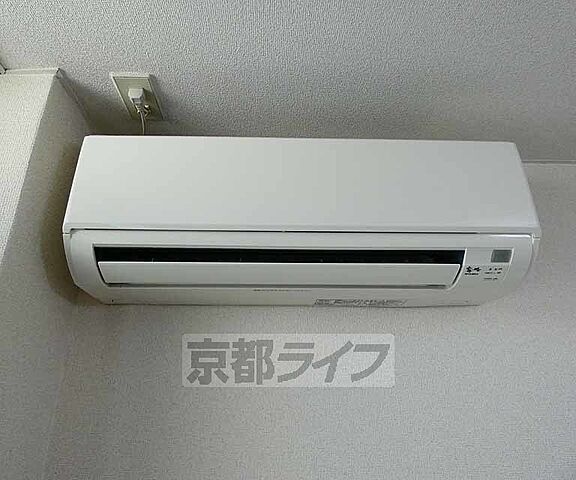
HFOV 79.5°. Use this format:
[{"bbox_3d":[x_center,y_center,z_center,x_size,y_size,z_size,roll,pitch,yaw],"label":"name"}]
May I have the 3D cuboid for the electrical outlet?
[{"bbox_3d":[-0.300,-0.290,0.706,0.070,0.009,0.120,2,-20,-4],"label":"electrical outlet"}]

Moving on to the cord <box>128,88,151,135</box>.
[{"bbox_3d":[-0.292,-0.250,0.695,0.034,0.068,0.074,1,-20,-2],"label":"cord"}]

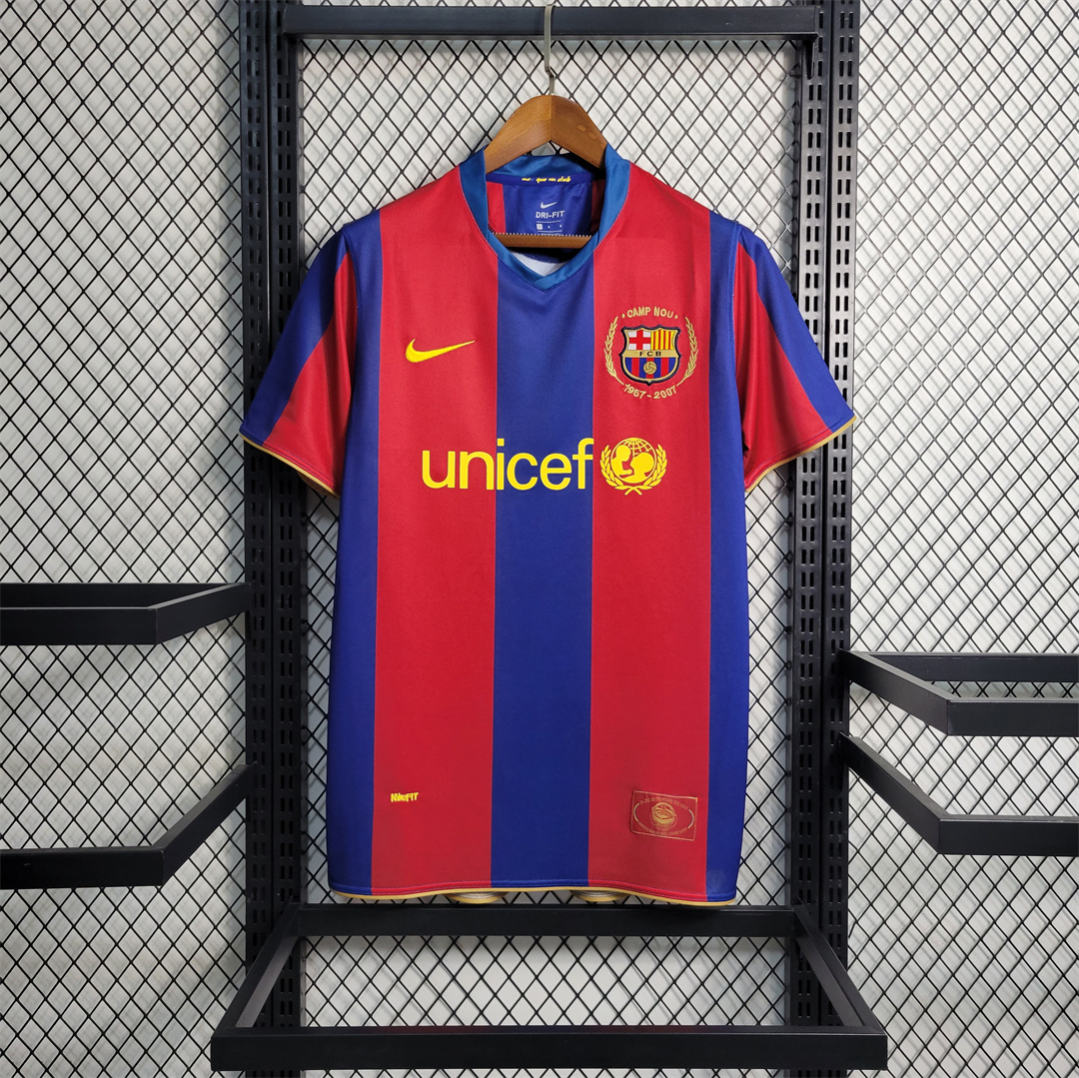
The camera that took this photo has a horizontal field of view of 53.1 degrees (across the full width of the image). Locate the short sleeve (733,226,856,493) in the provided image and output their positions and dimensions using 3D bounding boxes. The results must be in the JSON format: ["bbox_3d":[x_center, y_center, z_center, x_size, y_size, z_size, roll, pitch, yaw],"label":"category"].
[{"bbox_3d":[0.263,-0.185,1.110,0.125,0.268,0.080,0,2,0],"label":"short sleeve"}]

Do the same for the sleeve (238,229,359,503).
[{"bbox_3d":[-0.249,-0.180,1.110,0.122,0.269,0.080,0,2,0],"label":"sleeve"}]

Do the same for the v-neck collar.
[{"bbox_3d":[0.006,-0.329,1.100,0.174,0.148,0.085,0,2,0],"label":"v-neck collar"}]

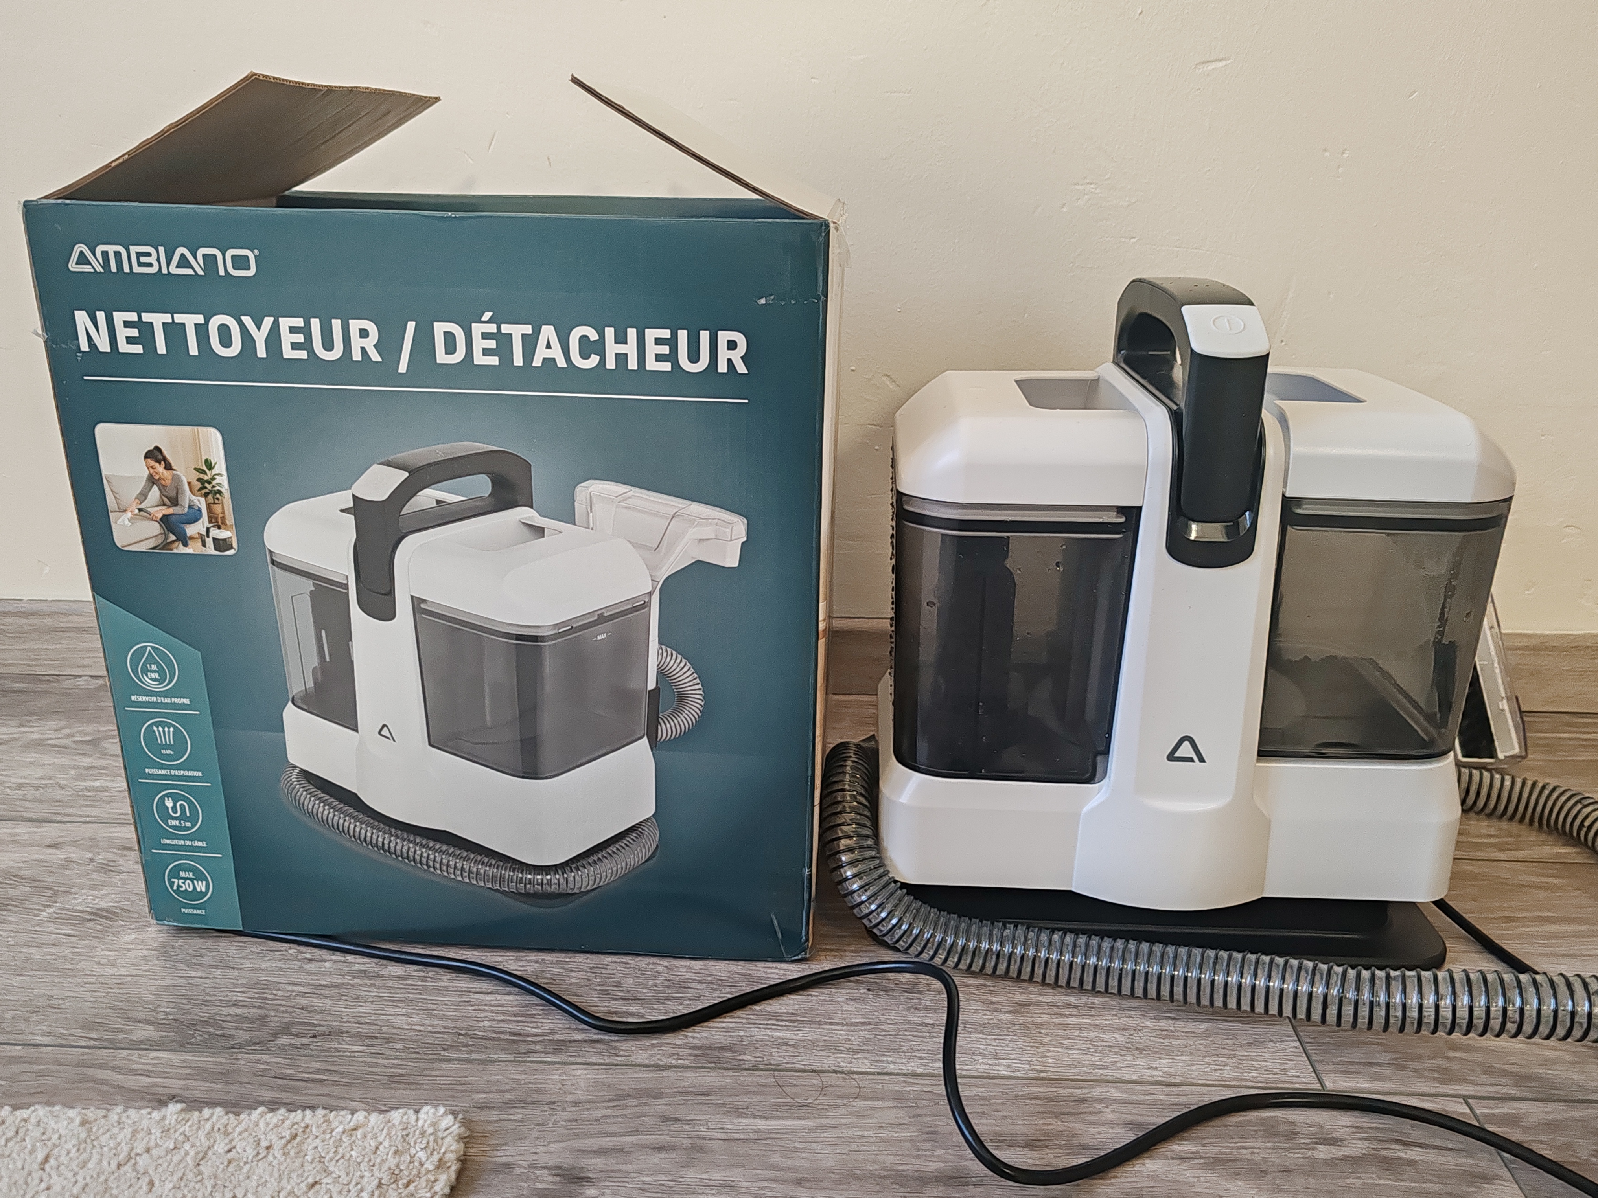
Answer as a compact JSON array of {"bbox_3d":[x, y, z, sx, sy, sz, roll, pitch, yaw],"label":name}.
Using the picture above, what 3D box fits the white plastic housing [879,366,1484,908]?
[{"bbox_3d":[0.208,0.011,0.728,0.319,0.273,0.188,1,20,2],"label":"white plastic housing"}]

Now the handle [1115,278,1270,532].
[{"bbox_3d":[0.209,-0.119,0.686,0.039,0.117,0.175,1,20,2],"label":"handle"}]

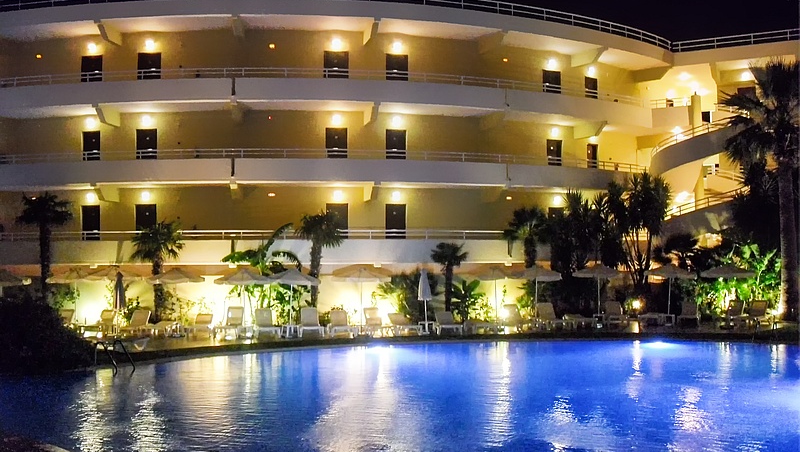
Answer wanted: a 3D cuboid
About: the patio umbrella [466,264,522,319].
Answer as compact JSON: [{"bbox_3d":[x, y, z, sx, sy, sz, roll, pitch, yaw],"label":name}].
[{"bbox_3d":[3.189,2.483,27.237,1.950,2.180,1.950,0,-2,0],"label":"patio umbrella"}]

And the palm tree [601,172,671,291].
[{"bbox_3d":[8.885,0.908,30.594,2.650,5.500,2.500,0,-2,0],"label":"palm tree"}]

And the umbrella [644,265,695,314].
[{"bbox_3d":[10.475,2.654,31.452,2.000,2.350,2.000,0,-3,0],"label":"umbrella"}]

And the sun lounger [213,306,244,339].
[{"bbox_3d":[-5.706,3.277,27.481,0.700,0.920,1.750,0,-3,-1],"label":"sun lounger"}]

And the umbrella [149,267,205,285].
[{"bbox_3d":[-7.742,2.621,28.050,2.000,2.300,2.000,0,-3,0],"label":"umbrella"}]

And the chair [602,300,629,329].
[{"bbox_3d":[8.340,3.373,31.280,0.700,0.920,1.750,-1,-3,10],"label":"chair"}]

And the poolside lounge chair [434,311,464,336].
[{"bbox_3d":[1.578,3.234,27.190,0.740,0.690,1.800,0,-2,-6],"label":"poolside lounge chair"}]

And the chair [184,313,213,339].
[{"bbox_3d":[-6.602,3.230,26.592,0.680,0.720,1.700,0,-2,2],"label":"chair"}]

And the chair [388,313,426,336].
[{"bbox_3d":[0.101,3.275,27.145,0.740,0.620,1.850,0,-2,-17],"label":"chair"}]

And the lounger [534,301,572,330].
[{"bbox_3d":[5.247,3.175,28.095,0.680,0.950,1.650,1,-2,-20],"label":"lounger"}]

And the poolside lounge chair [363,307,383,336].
[{"bbox_3d":[-0.883,3.180,27.158,0.730,0.820,1.700,0,-2,-9],"label":"poolside lounge chair"}]

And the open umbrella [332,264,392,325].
[{"bbox_3d":[-1.348,2.548,28.253,2.100,2.400,2.100,0,-3,0],"label":"open umbrella"}]

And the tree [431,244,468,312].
[{"bbox_3d":[1.793,2.170,29.236,1.400,3.050,1.400,0,-2,0],"label":"tree"}]

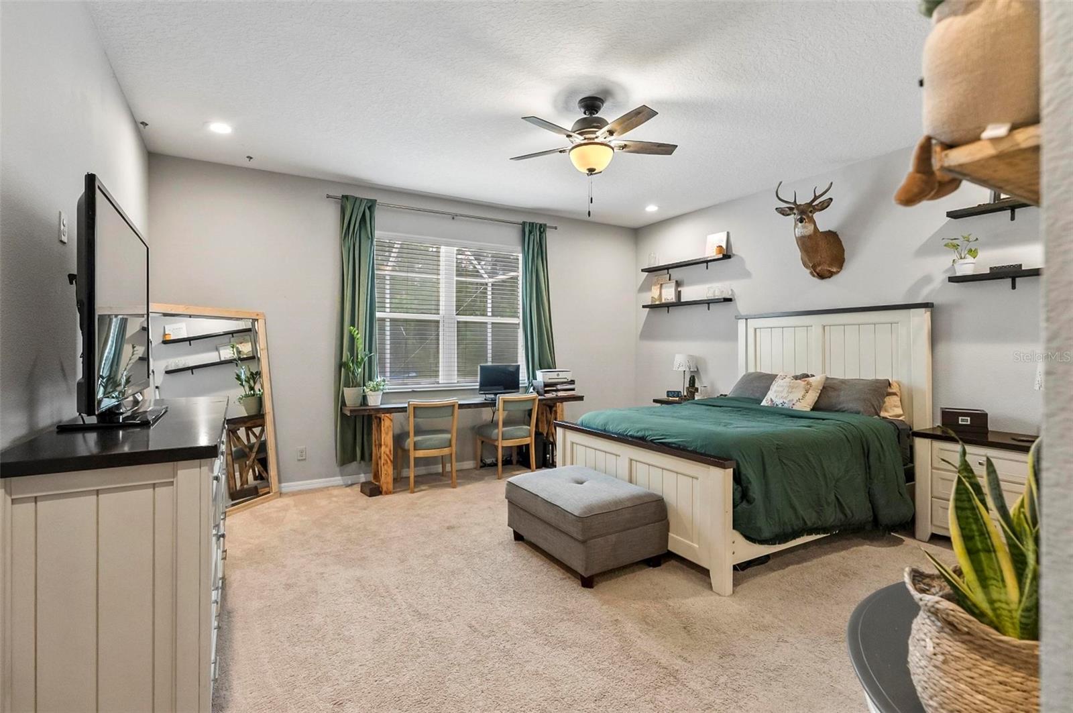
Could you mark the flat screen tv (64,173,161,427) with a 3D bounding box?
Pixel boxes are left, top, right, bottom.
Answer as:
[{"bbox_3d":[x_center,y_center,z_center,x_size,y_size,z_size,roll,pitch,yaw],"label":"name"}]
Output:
[{"bbox_3d":[-1.675,-0.156,1.940,0.250,0.800,1.230,-1,1,-33],"label":"flat screen tv"}]

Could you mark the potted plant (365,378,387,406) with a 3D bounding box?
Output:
[{"bbox_3d":[-1.506,0.328,4.461,0.205,0.260,0.205,-1,1,-30],"label":"potted plant"}]

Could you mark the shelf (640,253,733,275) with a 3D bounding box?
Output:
[{"bbox_3d":[1.758,-1.067,5.732,0.170,0.100,1.250,-1,1,-30],"label":"shelf"}]

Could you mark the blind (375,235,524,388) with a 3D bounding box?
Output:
[{"bbox_3d":[-0.955,-0.482,5.255,1.770,1.580,0.070,-1,1,-30],"label":"blind"}]

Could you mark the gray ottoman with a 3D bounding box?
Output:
[{"bbox_3d":[0.299,1.035,3.107,0.600,0.435,0.890,-1,1,-30],"label":"gray ottoman"}]

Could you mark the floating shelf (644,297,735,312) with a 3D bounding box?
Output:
[{"bbox_3d":[1.770,-0.597,5.723,0.170,0.100,1.250,-1,1,-30],"label":"floating shelf"}]

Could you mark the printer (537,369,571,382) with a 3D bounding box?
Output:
[{"bbox_3d":[0.196,0.210,5.300,0.380,0.140,0.220,-1,1,-29],"label":"printer"}]

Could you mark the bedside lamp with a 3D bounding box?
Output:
[{"bbox_3d":[1.685,0.215,5.430,0.240,0.470,0.240,-1,1,-32],"label":"bedside lamp"}]

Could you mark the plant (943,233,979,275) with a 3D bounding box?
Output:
[{"bbox_3d":[3.010,-0.727,3.385,0.170,0.280,0.170,-1,1,-32],"label":"plant"}]

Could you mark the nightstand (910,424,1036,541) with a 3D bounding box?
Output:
[{"bbox_3d":[3.000,0.896,3.110,0.450,0.740,0.720,-1,1,-31],"label":"nightstand"}]

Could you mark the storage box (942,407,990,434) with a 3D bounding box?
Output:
[{"bbox_3d":[2.986,0.446,3.332,0.235,0.135,0.200,0,1,38],"label":"storage box"}]

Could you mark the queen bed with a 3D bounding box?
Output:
[{"bbox_3d":[1.584,0.416,3.808,2.350,1.640,1.720,-1,1,-30],"label":"queen bed"}]

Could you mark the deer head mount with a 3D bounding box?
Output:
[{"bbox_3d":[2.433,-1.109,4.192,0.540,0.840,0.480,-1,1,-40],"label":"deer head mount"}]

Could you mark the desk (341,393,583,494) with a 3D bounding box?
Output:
[{"bbox_3d":[-0.656,0.830,4.889,2.430,0.785,0.500,-1,1,-29],"label":"desk"}]

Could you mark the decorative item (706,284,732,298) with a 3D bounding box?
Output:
[{"bbox_3d":[1.980,-0.710,5.150,0.090,0.140,0.260,-1,1,-32],"label":"decorative item"}]

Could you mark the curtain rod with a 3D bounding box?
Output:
[{"bbox_3d":[-0.856,-1.513,5.064,2.510,0.050,0.090,-1,1,-29],"label":"curtain rod"}]

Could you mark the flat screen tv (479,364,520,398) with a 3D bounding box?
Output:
[{"bbox_3d":[-0.384,0.246,4.910,0.450,0.370,0.160,-1,1,-29],"label":"flat screen tv"}]

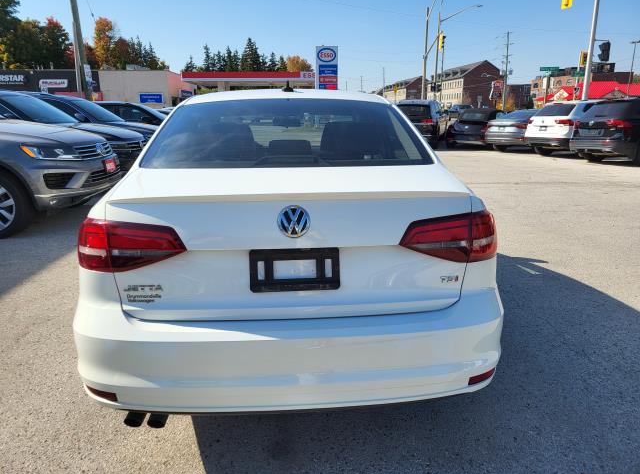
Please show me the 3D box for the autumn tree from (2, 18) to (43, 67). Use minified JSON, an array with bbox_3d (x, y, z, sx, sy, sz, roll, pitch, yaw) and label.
[{"bbox_3d":[-35.496,-19.980,58.890,7.000,12.336,7.000,-1,14,-4],"label":"autumn tree"}]

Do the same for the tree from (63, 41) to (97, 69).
[{"bbox_3d":[-28.757,-18.795,59.192,5.500,9.872,5.500,-1,14,-4],"label":"tree"}]

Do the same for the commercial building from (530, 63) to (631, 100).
[{"bbox_3d":[56.992,-31.574,105.727,21.000,11.431,15.000,2,14,7],"label":"commercial building"}]

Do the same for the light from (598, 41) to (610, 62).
[{"bbox_3d":[11.977,-7.795,20.201,0.320,0.800,0.350,-5,15,-19],"label":"light"}]

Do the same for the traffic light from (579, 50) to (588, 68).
[{"bbox_3d":[17.086,-11.553,31.111,0.380,1.080,0.400,-3,15,-12],"label":"traffic light"}]

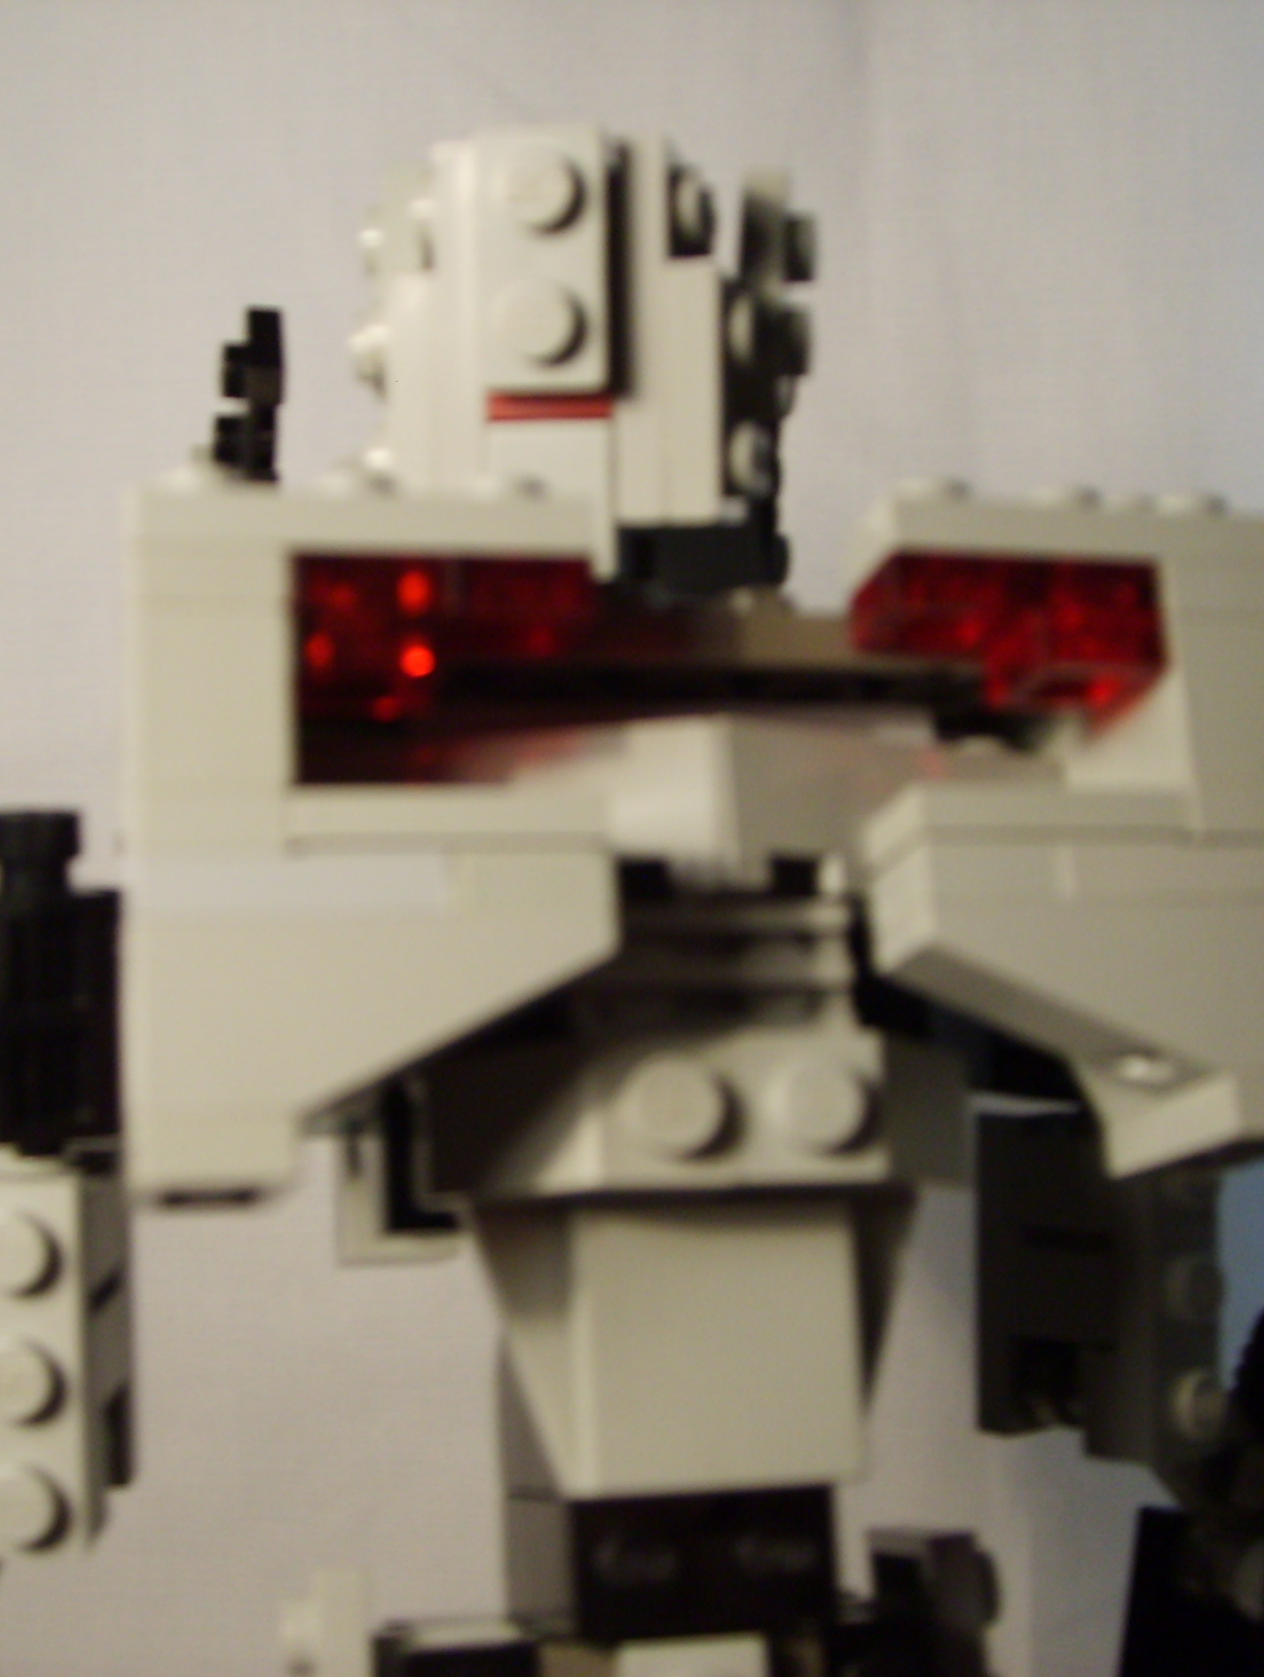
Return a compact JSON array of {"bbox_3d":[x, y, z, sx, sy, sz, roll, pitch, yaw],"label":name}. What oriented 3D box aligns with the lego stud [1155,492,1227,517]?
[{"bbox_3d":[0.034,-0.020,0.137,0.005,0.002,0.005,-1,-10,-13],"label":"lego stud"}]

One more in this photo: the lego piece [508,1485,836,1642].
[{"bbox_3d":[0.002,0.046,0.144,0.016,0.009,0.015,0,-8,-14],"label":"lego piece"}]

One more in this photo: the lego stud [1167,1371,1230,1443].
[{"bbox_3d":[0.039,0.039,0.157,0.005,0.005,0.002,14,-17,-40],"label":"lego stud"}]

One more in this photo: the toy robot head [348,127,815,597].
[{"bbox_3d":[-0.003,-0.030,0.142,0.023,0.025,0.019,-4,-8,17],"label":"toy robot head"}]

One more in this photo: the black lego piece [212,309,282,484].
[{"bbox_3d":[-0.022,-0.025,0.130,0.004,0.011,0.004,-1,-13,-12],"label":"black lego piece"}]

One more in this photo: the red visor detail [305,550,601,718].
[{"bbox_3d":[-0.010,-0.011,0.124,0.016,0.009,0.007,-1,-8,-9],"label":"red visor detail"}]

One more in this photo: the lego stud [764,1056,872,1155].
[{"bbox_3d":[0.010,0.015,0.126,0.005,0.005,0.002,0,-7,-14],"label":"lego stud"}]

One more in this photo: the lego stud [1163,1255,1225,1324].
[{"bbox_3d":[0.039,0.032,0.158,0.005,0.005,0.002,14,-17,-40],"label":"lego stud"}]

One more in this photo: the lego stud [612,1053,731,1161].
[{"bbox_3d":[0.002,0.014,0.122,0.005,0.005,0.002,0,-10,-15],"label":"lego stud"}]

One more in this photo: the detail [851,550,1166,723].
[{"bbox_3d":[0.021,-0.011,0.128,0.016,0.006,0.008,-1,-13,-12],"label":"detail"}]

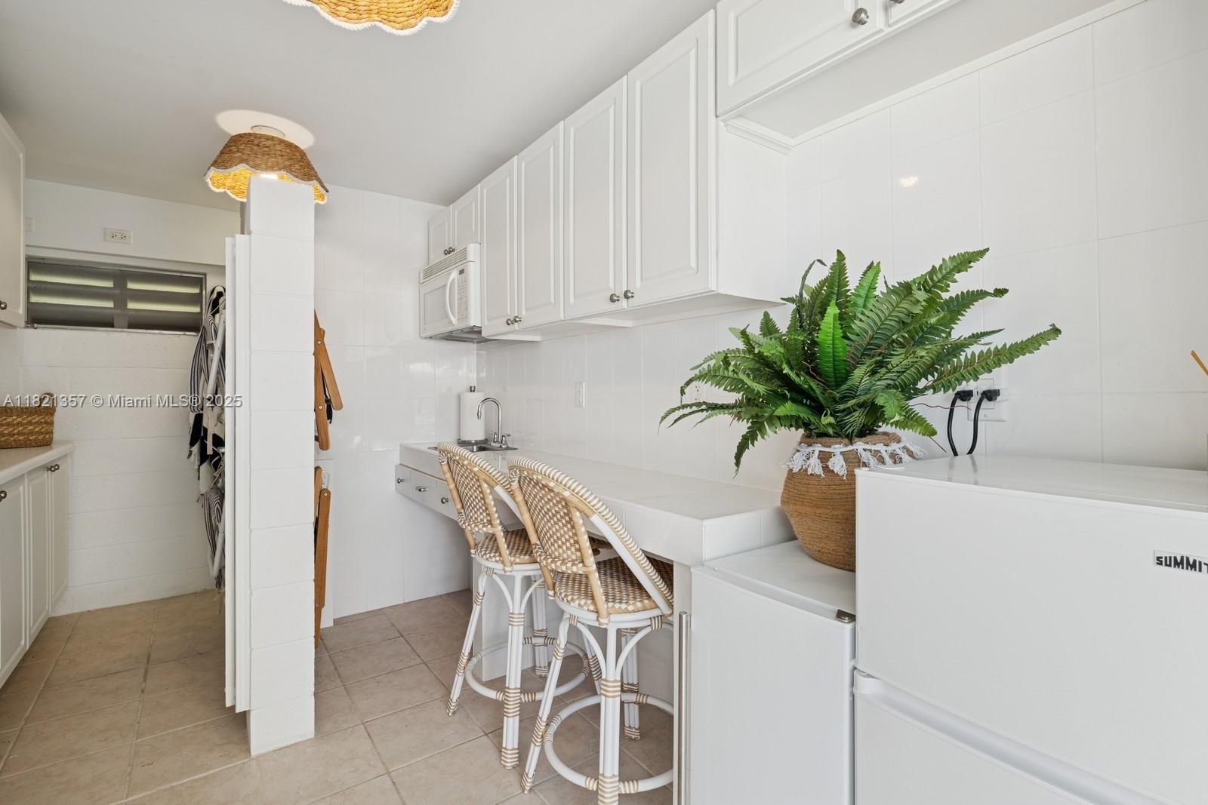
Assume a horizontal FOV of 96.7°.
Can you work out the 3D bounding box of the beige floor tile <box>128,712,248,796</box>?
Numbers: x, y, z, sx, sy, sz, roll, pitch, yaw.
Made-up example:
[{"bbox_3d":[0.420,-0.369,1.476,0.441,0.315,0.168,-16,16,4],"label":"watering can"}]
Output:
[{"bbox_3d":[-1.424,1.214,1.867,0.335,0.010,0.335,0,1,-37],"label":"beige floor tile"}]

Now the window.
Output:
[{"bbox_3d":[-2.832,-0.602,3.159,0.770,0.389,0.080,0,0,-37],"label":"window"}]

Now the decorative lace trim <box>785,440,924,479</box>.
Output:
[{"bbox_3d":[0.599,0.130,1.292,0.318,0.072,0.318,0,1,-37],"label":"decorative lace trim"}]

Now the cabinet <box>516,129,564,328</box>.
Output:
[{"bbox_3d":[-0.126,-0.682,2.253,0.333,0.741,0.366,0,1,-37],"label":"cabinet"}]

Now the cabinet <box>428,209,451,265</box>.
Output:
[{"bbox_3d":[-0.826,-0.937,3.183,0.320,0.283,0.375,0,0,-37],"label":"cabinet"}]

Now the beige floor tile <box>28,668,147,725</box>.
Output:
[{"bbox_3d":[-2.114,1.209,2.210,0.335,0.010,0.330,0,1,-37],"label":"beige floor tile"}]

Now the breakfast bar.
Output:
[{"bbox_3d":[-0.304,0.733,2.336,0.498,0.943,2.430,0,0,-37],"label":"breakfast bar"}]

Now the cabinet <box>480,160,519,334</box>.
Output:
[{"bbox_3d":[-0.355,-0.688,2.554,0.320,0.753,0.370,0,0,-37],"label":"cabinet"}]

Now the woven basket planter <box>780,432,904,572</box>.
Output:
[{"bbox_3d":[0.590,0.228,1.284,0.320,0.287,0.320,0,0,-37],"label":"woven basket planter"}]

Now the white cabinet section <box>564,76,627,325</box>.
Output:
[{"bbox_3d":[0.080,-0.696,2.006,0.305,0.765,0.385,0,1,-37],"label":"white cabinet section"}]

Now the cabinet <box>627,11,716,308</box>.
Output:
[{"bbox_3d":[0.314,-0.671,1.661,0.320,0.755,0.373,0,0,-37],"label":"cabinet"}]

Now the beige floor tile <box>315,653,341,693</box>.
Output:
[{"bbox_3d":[-1.338,1.203,2.318,0.337,0.012,0.336,0,0,-37],"label":"beige floor tile"}]

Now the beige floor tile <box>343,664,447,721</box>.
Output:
[{"bbox_3d":[-0.867,1.207,2.251,0.337,0.012,0.336,0,0,-37],"label":"beige floor tile"}]

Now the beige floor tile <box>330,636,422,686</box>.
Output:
[{"bbox_3d":[-1.064,1.206,2.515,0.335,0.010,0.335,0,1,-37],"label":"beige floor tile"}]

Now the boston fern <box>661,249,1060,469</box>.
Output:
[{"bbox_3d":[0.519,-0.100,1.237,0.560,0.500,0.720,0,1,-37],"label":"boston fern"}]

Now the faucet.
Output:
[{"bbox_3d":[-0.625,0.107,2.974,0.170,0.275,0.230,0,1,-37],"label":"faucet"}]

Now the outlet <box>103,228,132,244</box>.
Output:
[{"bbox_3d":[-2.821,-0.970,3.120,0.124,0.077,0.010,0,1,-37],"label":"outlet"}]

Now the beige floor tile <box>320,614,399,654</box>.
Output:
[{"bbox_3d":[-1.270,1.203,2.789,0.337,0.012,0.336,0,0,-37],"label":"beige floor tile"}]

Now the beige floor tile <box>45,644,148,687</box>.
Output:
[{"bbox_3d":[-2.314,1.205,2.473,0.335,0.010,0.335,0,1,-37],"label":"beige floor tile"}]

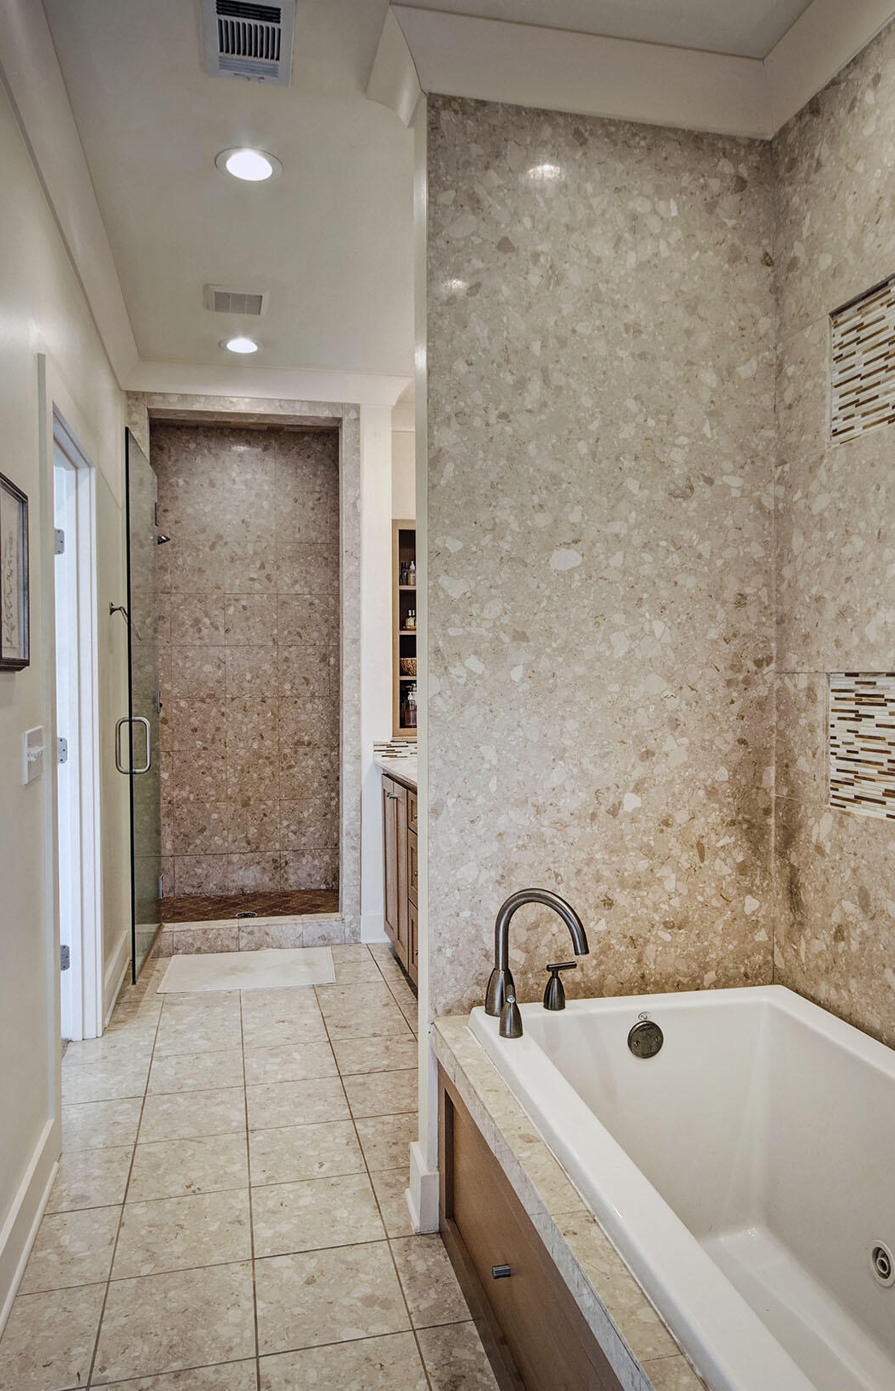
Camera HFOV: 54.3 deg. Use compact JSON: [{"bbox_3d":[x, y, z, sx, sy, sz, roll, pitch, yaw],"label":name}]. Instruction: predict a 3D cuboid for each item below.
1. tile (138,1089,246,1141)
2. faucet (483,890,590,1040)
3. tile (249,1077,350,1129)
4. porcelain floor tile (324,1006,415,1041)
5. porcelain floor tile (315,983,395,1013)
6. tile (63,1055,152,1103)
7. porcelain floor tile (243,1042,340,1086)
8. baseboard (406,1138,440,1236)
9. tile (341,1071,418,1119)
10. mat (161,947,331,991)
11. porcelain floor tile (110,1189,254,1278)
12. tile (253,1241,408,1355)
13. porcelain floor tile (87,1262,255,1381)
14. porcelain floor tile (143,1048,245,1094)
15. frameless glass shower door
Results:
[{"bbox_3d":[-0.758,1.263,2.627,0.302,0.010,0.292,0,1,-14],"label":"tile"},{"bbox_3d":[0.211,0.600,2.023,0.255,0.305,0.265,0,1,31],"label":"faucet"},{"bbox_3d":[-0.470,1.283,2.743,0.306,0.011,0.298,0,1,-14],"label":"tile"},{"bbox_3d":[-0.313,1.272,3.388,0.306,0.011,0.298,0,1,-14],"label":"porcelain floor tile"},{"bbox_3d":[-0.384,1.268,3.672,0.306,0.011,0.298,0,1,-14],"label":"porcelain floor tile"},{"bbox_3d":[-1.124,1.259,2.833,0.302,0.010,0.292,0,1,-14],"label":"tile"},{"bbox_3d":[-0.532,1.256,2.981,0.302,0.010,0.292,0,1,-14],"label":"porcelain floor tile"},{"bbox_3d":[-0.061,1.196,2.127,0.062,0.142,0.147,0,1,-14],"label":"baseboard"},{"bbox_3d":[-0.170,1.281,2.818,0.306,0.011,0.298,0,1,-14],"label":"tile"},{"bbox_3d":[-0.897,1.252,3.991,0.750,0.014,0.505,0,1,-9],"label":"mat"},{"bbox_3d":[-0.627,1.293,2.098,0.306,0.011,0.298,0,1,-14],"label":"porcelain floor tile"},{"bbox_3d":[-0.255,1.296,1.889,0.306,0.011,0.298,0,1,-14],"label":"tile"},{"bbox_3d":[-0.556,1.298,1.813,0.306,0.011,0.298,0,1,-14],"label":"porcelain floor tile"},{"bbox_3d":[-0.828,1.258,2.907,0.302,0.010,0.292,0,1,-14],"label":"porcelain floor tile"},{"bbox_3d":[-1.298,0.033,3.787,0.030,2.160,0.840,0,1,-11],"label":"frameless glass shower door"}]

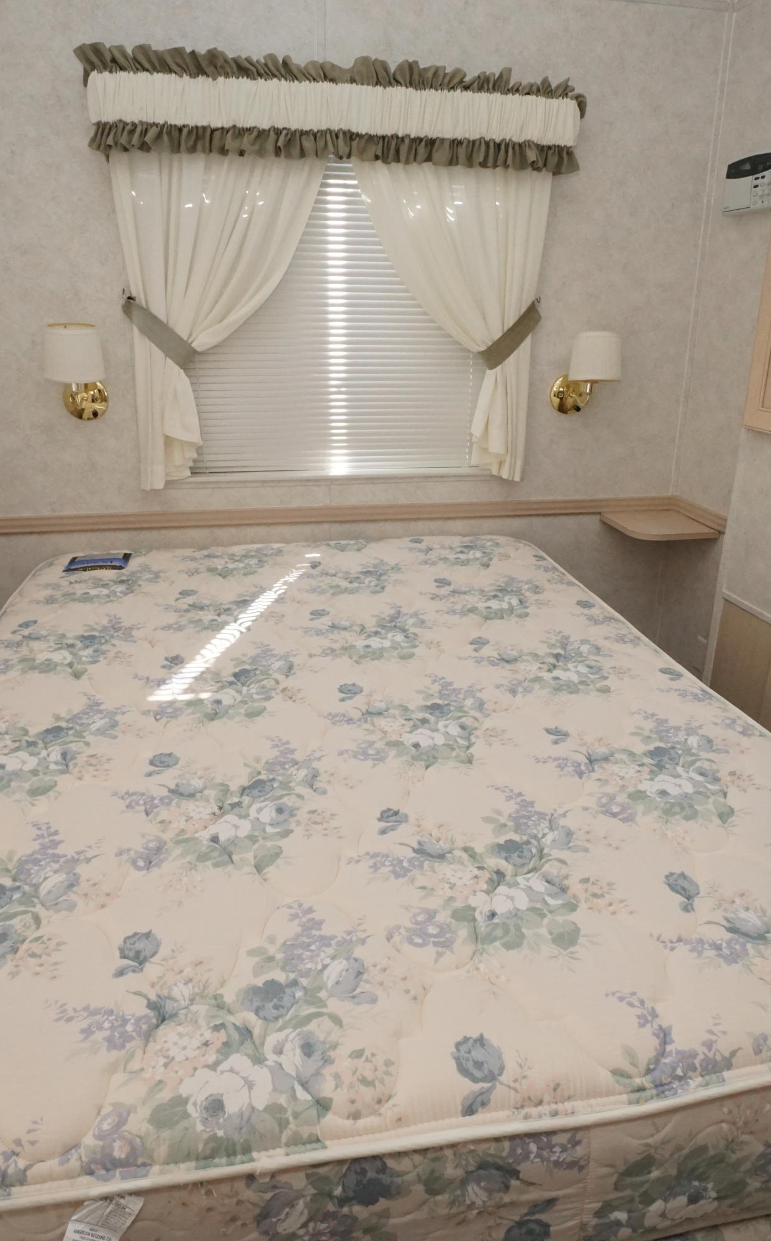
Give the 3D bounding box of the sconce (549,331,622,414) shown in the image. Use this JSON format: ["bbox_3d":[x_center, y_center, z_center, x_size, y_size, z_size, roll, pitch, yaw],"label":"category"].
[{"bbox_3d":[0.696,-0.837,2.629,0.197,0.286,0.197,-3,20,-10],"label":"sconce"}]

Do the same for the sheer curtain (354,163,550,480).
[{"bbox_3d":[0.202,-0.957,2.550,0.661,0.997,0.099,-3,20,-10],"label":"sheer curtain"}]

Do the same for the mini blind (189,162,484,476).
[{"bbox_3d":[-0.145,-0.946,2.530,1.076,0.977,0.059,-3,20,-10],"label":"mini blind"}]

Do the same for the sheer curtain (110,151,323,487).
[{"bbox_3d":[-0.482,-0.913,2.436,0.651,1.007,0.099,-3,20,-10],"label":"sheer curtain"}]

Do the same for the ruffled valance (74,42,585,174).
[{"bbox_3d":[-0.123,-1.470,2.276,1.441,0.242,0.148,-3,20,-10],"label":"ruffled valance"}]

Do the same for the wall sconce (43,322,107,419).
[{"bbox_3d":[-0.935,-0.745,2.355,0.176,0.290,0.201,-3,20,-10],"label":"wall sconce"}]

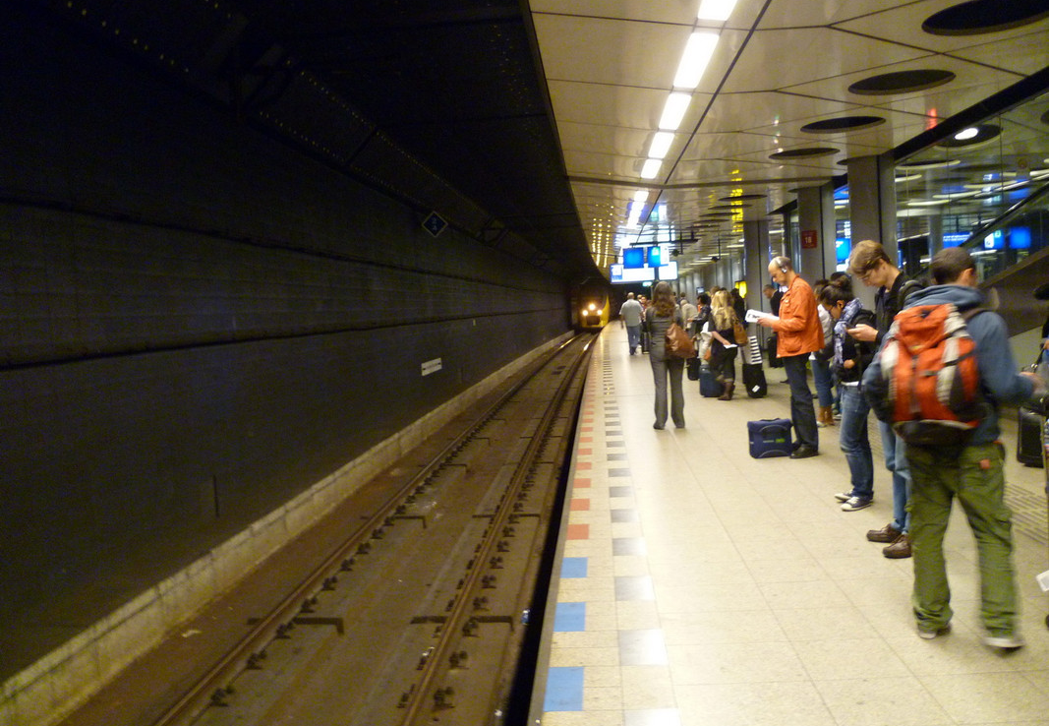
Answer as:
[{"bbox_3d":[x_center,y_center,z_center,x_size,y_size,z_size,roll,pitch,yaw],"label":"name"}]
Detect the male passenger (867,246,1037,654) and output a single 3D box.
[{"bbox_3d":[1.865,0.351,3.700,0.640,1.690,0.560,-1,5,42],"label":"male passenger"}]

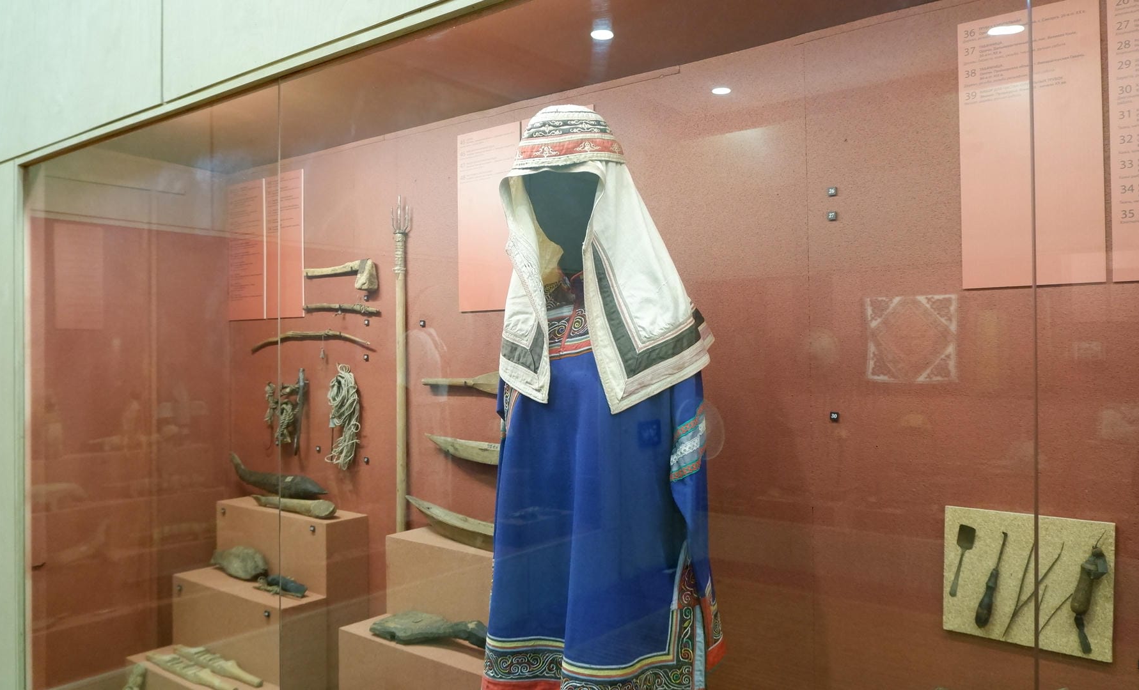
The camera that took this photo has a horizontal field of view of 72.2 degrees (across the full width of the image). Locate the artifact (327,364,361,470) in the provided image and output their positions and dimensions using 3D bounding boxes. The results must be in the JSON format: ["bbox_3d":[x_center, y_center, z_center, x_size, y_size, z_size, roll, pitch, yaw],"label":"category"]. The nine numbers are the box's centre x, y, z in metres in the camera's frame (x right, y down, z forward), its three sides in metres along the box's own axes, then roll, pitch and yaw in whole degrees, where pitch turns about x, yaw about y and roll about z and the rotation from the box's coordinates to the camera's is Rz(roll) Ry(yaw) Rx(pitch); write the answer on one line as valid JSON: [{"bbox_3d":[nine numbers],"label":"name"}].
[{"bbox_3d":[-0.715,0.228,2.470,0.120,0.328,0.060,-1,-1,36],"label":"artifact"}]

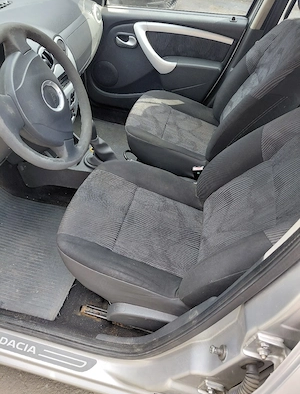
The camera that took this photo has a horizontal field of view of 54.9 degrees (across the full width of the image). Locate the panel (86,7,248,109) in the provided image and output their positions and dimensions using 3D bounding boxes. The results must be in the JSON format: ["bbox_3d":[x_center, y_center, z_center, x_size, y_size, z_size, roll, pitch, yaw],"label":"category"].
[{"bbox_3d":[0.028,-0.750,1.671,0.920,0.570,0.120,9,46,9],"label":"panel"}]

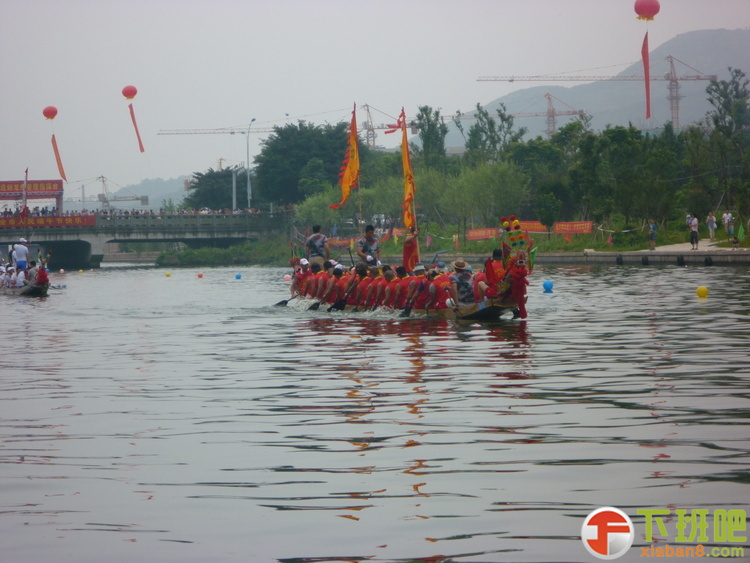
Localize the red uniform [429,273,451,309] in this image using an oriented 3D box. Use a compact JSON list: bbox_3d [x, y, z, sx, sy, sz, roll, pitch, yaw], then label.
[{"bbox_3d":[1.326,0.194,64.100,0.480,0.780,0.450,-2,1,-24],"label":"red uniform"}]

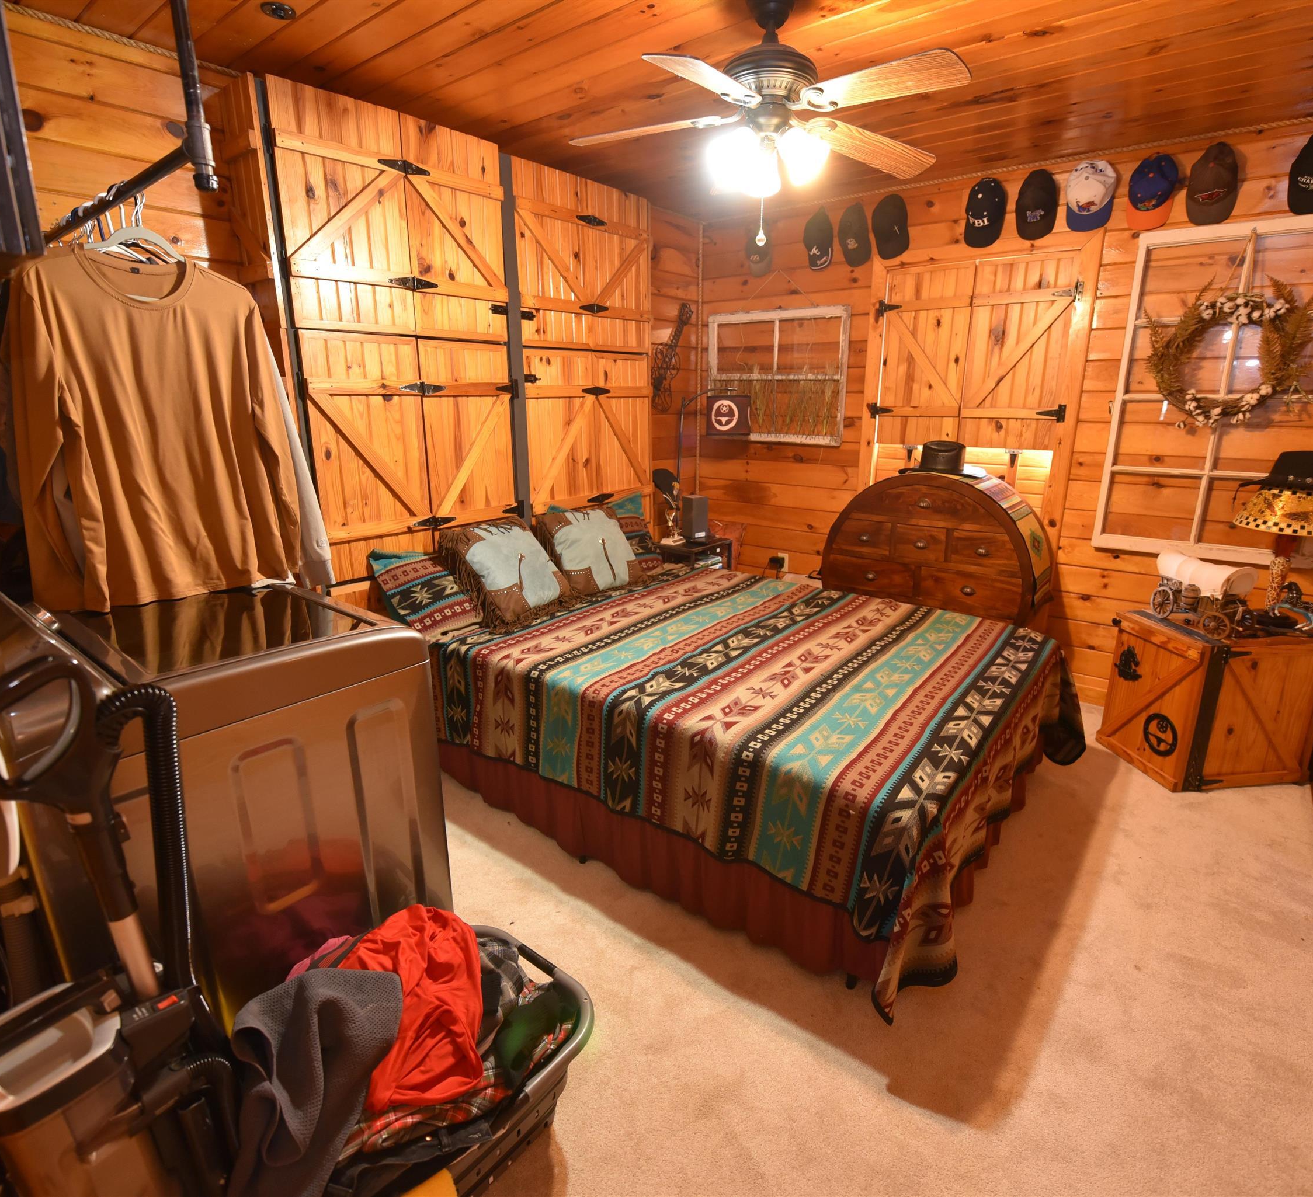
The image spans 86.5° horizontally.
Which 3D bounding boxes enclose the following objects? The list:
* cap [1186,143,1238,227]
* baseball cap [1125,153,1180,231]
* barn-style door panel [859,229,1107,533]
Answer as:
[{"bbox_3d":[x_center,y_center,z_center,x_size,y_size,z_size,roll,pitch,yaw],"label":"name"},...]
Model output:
[{"bbox_3d":[2.077,-1.564,2.621,0.170,0.276,0.120,13,21,38],"label":"cap"},{"bbox_3d":[1.931,-1.598,2.734,0.178,0.272,0.120,13,21,38],"label":"baseball cap"},{"bbox_3d":[1.538,-1.011,3.486,1.014,1.396,0.060,12,20,37],"label":"barn-style door panel"}]

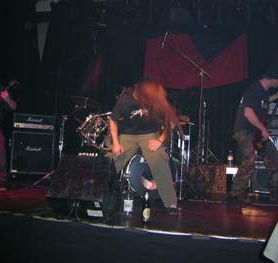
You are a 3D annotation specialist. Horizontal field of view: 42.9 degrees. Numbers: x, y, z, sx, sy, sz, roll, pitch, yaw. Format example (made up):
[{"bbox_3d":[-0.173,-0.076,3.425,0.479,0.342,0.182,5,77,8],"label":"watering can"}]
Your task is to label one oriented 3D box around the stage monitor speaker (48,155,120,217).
[{"bbox_3d":[-0.551,0.542,3.580,0.560,0.560,0.620,2,-1,11],"label":"stage monitor speaker"}]

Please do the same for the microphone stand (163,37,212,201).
[{"bbox_3d":[0.651,-0.168,4.750,0.660,2.140,0.520,3,-1,0],"label":"microphone stand"}]

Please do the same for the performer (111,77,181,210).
[{"bbox_3d":[0.059,0.139,3.800,0.740,1.430,0.650,3,-1,-4],"label":"performer"}]

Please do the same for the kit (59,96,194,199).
[{"bbox_3d":[-0.194,0.194,5.500,1.980,1.380,1.500,3,-1,-2],"label":"kit"}]

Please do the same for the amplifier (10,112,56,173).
[{"bbox_3d":[-1.981,0.223,6.650,0.740,1.100,0.370,3,-1,-4],"label":"amplifier"}]

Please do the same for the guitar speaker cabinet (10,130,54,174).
[{"bbox_3d":[-1.981,0.383,6.650,0.740,0.780,0.370,3,-1,-4],"label":"guitar speaker cabinet"}]

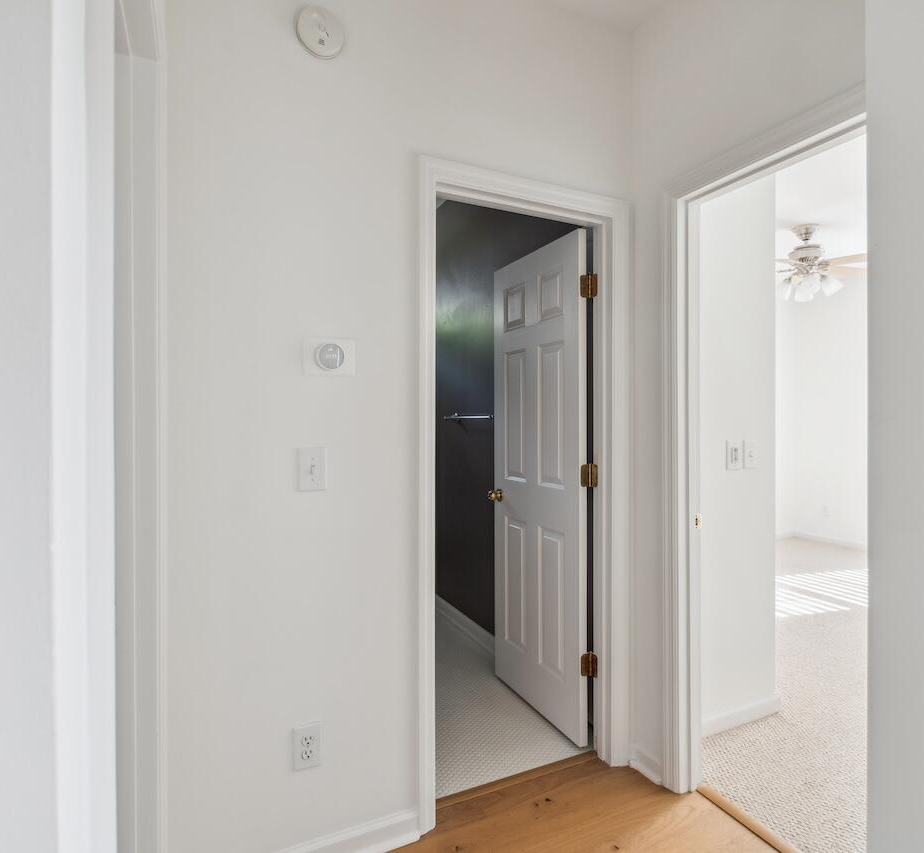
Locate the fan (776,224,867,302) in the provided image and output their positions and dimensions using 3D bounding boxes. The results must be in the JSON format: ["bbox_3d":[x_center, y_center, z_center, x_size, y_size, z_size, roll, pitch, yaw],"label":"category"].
[{"bbox_3d":[2.650,-1.235,4.100,1.320,0.580,1.320,0,0,-25],"label":"fan"}]

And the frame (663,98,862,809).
[{"bbox_3d":[0.972,0.214,1.516,0.130,2.132,0.900,0,0,-27],"label":"frame"}]

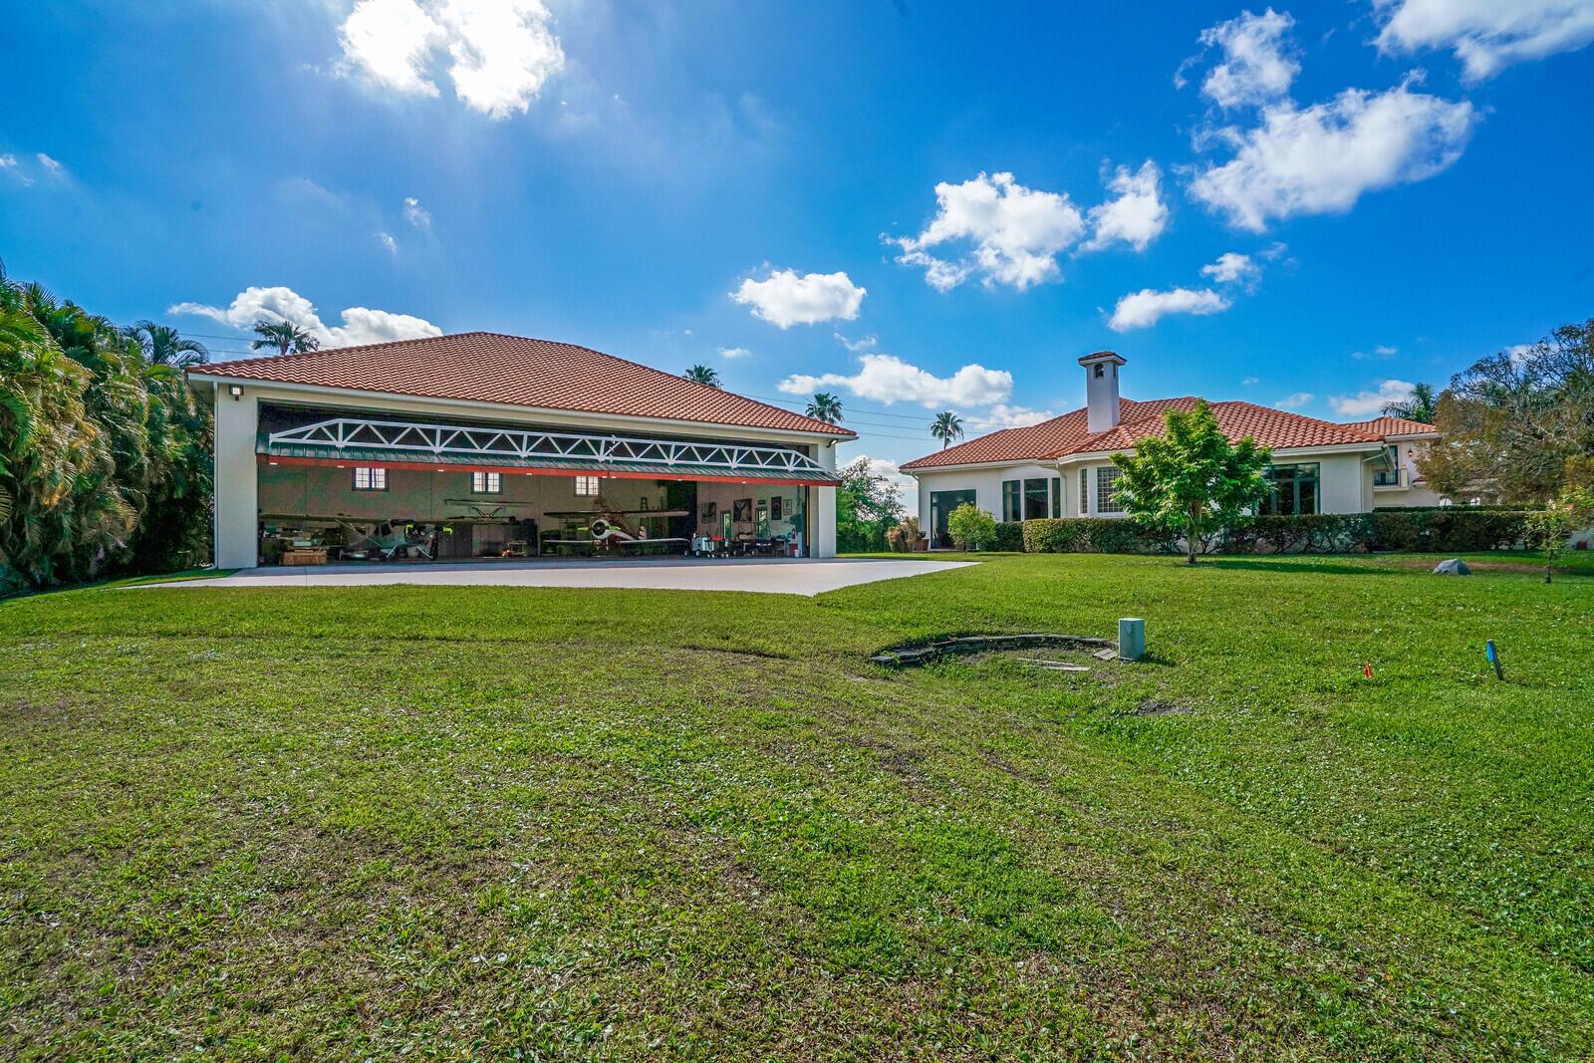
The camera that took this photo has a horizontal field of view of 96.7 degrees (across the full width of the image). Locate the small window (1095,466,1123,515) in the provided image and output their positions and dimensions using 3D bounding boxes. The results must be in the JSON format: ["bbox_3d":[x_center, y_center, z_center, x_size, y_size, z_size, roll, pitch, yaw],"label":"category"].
[{"bbox_3d":[12.677,-1.640,28.500,1.250,1.820,0.130,0,0,44],"label":"small window"}]

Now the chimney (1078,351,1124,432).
[{"bbox_3d":[14.304,-6.450,33.100,1.600,4.000,1.450,0,0,45],"label":"chimney"}]

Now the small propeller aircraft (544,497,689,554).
[{"bbox_3d":[-7.977,0.050,33.000,6.700,2.250,6.000,0,0,9],"label":"small propeller aircraft"}]

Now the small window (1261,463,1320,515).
[{"bbox_3d":[17.894,-1.450,25.800,2.100,2.150,0.150,0,0,45],"label":"small window"}]

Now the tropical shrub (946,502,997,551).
[{"bbox_3d":[7.089,-0.150,28.800,2.100,2.100,2.000,0,0,0],"label":"tropical shrub"}]

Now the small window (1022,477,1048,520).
[{"bbox_3d":[10.363,-1.370,30.700,1.000,1.850,0.150,0,0,38],"label":"small window"}]

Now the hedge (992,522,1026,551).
[{"bbox_3d":[8.993,0.220,30.000,1.900,1.300,1.100,0,0,45],"label":"hedge"}]

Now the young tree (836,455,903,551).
[{"bbox_3d":[4.001,-1.600,41.000,4.300,5.600,4.200,0,0,0],"label":"young tree"}]

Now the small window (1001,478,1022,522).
[{"bbox_3d":[9.553,-1.330,31.500,0.150,1.880,0.950,0,0,-37],"label":"small window"}]

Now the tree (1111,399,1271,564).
[{"bbox_3d":[11.796,-1.500,21.200,4.700,4.900,4.600,0,0,0],"label":"tree"}]

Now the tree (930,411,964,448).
[{"bbox_3d":[15.742,-5.700,74.000,3.600,13.800,3.600,0,0,0],"label":"tree"}]

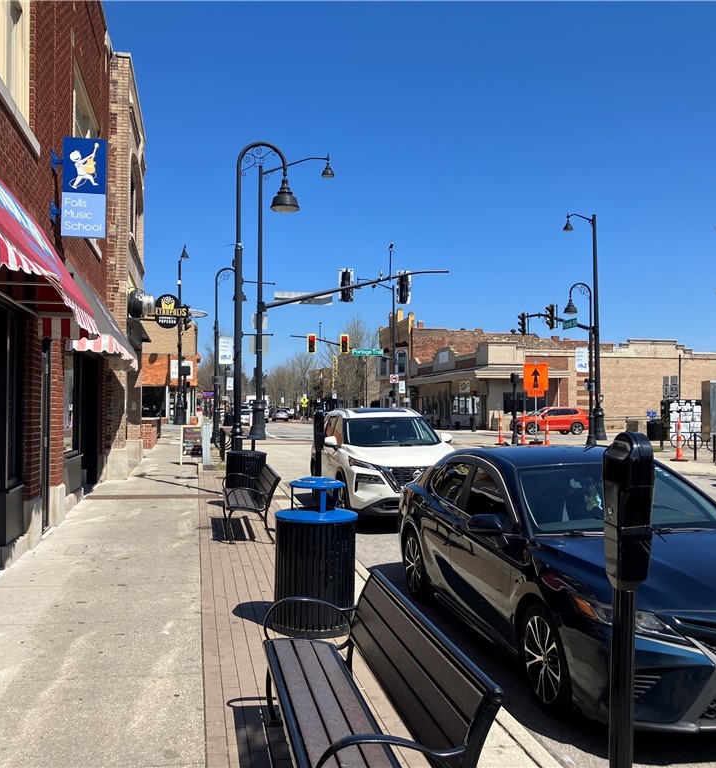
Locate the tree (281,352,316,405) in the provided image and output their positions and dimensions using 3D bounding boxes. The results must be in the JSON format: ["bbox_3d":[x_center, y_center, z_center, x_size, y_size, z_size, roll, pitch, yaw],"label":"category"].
[{"bbox_3d":[-8.764,-0.368,122.000,4.800,9.200,4.800,0,-1,0],"label":"tree"}]

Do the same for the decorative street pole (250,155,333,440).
[{"bbox_3d":[-2.492,-3.271,31.685,3.120,10.800,0.600,1,-2,-11],"label":"decorative street pole"}]

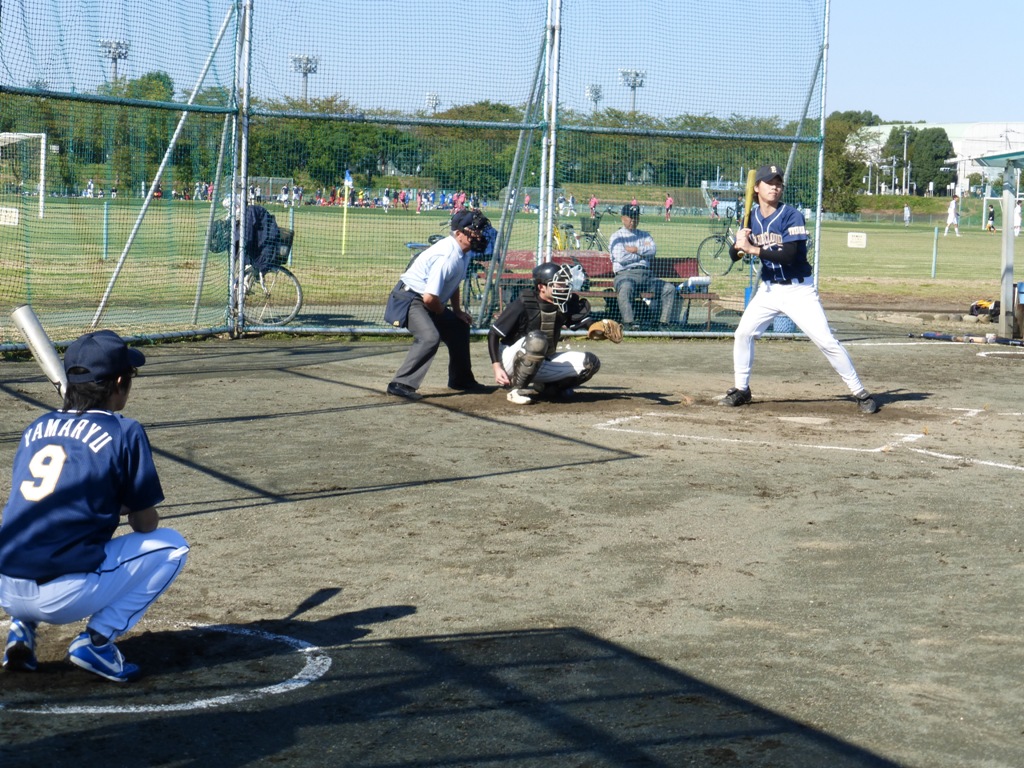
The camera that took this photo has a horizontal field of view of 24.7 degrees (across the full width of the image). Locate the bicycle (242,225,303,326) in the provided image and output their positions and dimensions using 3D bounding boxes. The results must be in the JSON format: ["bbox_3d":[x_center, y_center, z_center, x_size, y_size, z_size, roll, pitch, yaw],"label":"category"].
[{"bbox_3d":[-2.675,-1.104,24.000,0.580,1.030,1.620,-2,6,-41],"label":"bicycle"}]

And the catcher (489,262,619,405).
[{"bbox_3d":[0.277,-0.353,16.000,0.850,0.960,0.720,5,5,34],"label":"catcher"}]

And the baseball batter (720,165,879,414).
[{"bbox_3d":[1.950,-0.648,15.850,1.030,1.670,0.600,3,5,21],"label":"baseball batter"}]

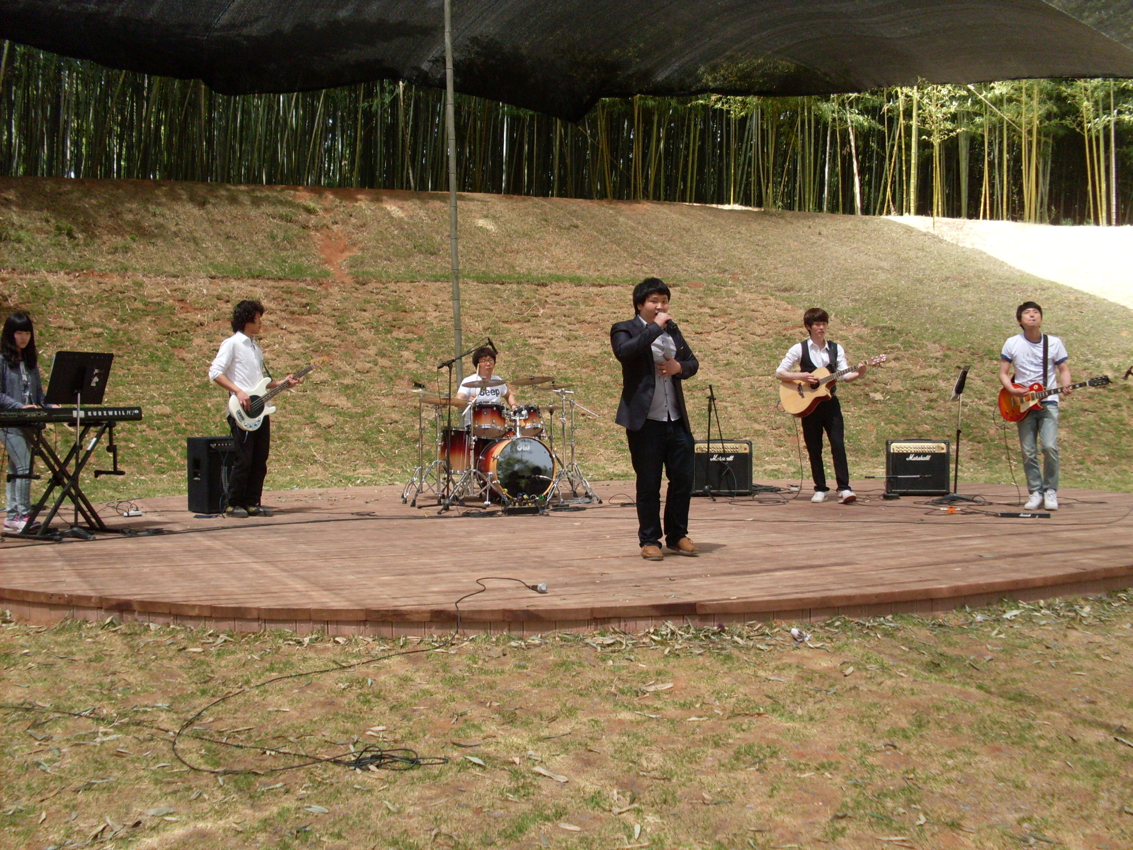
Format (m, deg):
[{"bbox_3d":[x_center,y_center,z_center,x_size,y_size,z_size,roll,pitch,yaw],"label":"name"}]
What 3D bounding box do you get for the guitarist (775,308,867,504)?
[{"bbox_3d":[2.267,-0.181,11.084,0.820,1.740,0.500,0,2,3],"label":"guitarist"}]

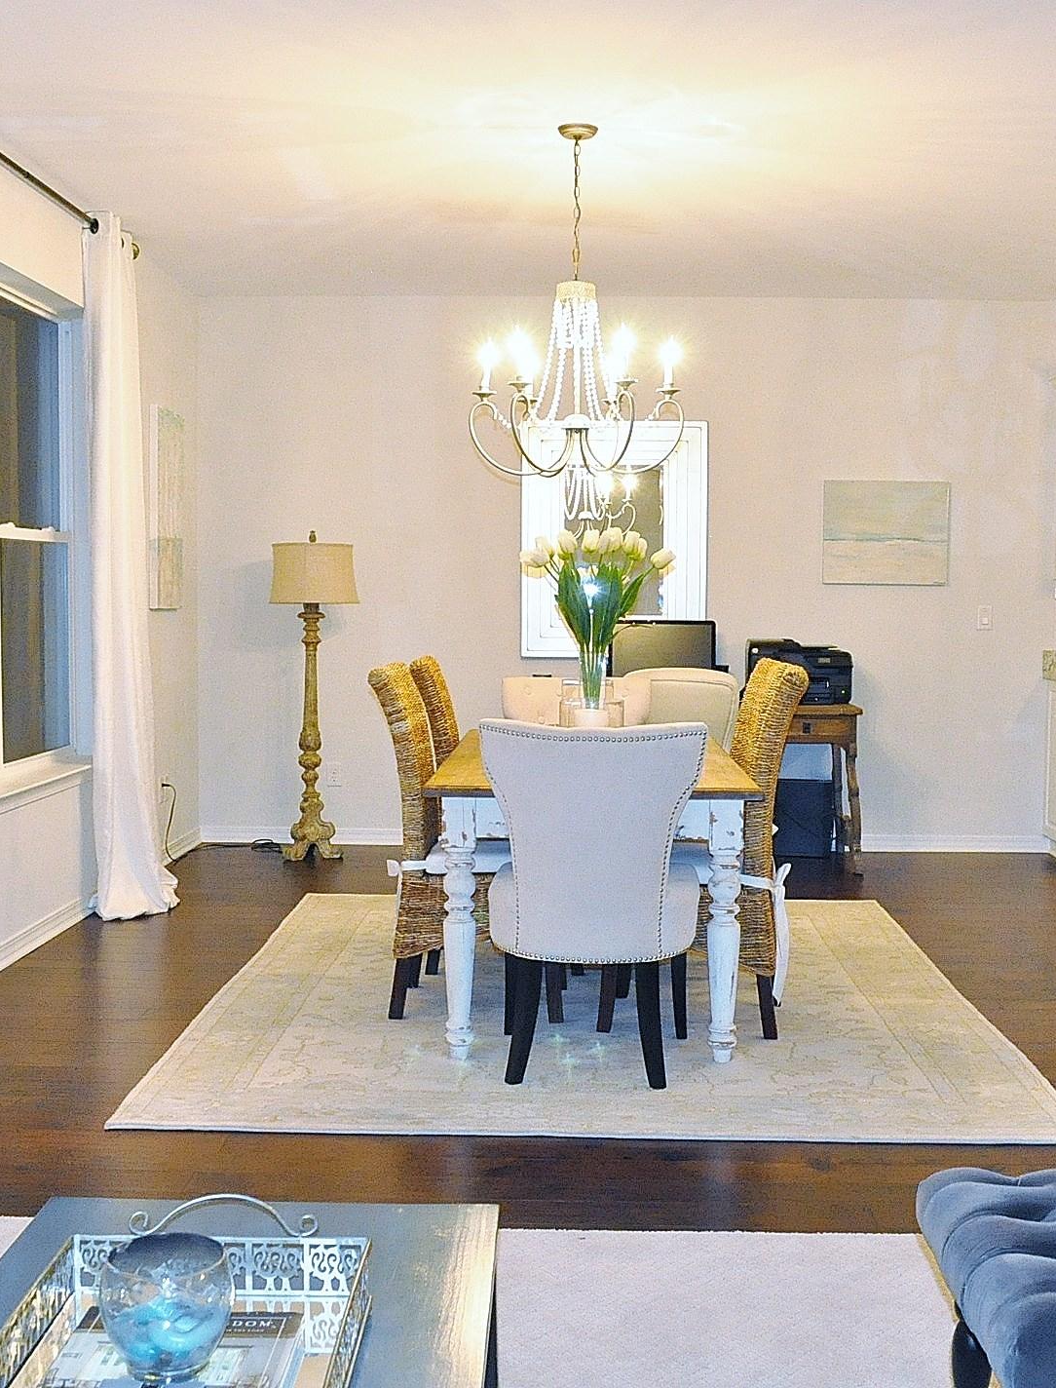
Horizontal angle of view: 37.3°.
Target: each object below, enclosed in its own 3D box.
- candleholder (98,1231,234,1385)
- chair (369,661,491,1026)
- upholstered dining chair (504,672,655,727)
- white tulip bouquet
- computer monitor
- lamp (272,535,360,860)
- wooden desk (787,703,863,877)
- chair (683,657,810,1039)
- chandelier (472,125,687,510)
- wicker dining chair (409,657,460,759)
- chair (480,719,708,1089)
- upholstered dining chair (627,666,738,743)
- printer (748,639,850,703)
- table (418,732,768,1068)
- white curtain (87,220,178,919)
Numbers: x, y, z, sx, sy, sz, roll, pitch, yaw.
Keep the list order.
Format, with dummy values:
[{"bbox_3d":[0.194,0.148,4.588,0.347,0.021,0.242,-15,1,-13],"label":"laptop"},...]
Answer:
[{"bbox_3d":[-0.381,0.652,1.654,0.145,0.120,0.145,0,4,0],"label":"candleholder"},{"bbox_3d":[-0.171,0.437,4.905,0.610,1.070,0.470,0,4,2],"label":"chair"},{"bbox_3d":[0.187,0.423,6.067,0.590,0.975,0.620,0,4,2],"label":"upholstered dining chair"},{"bbox_3d":[0.226,-0.200,5.113,0.500,0.690,0.450,0,4,2],"label":"white tulip bouquet"},{"bbox_3d":[0.647,-0.154,7.509,0.530,0.390,0.180,0,4,2],"label":"computer monitor"},{"bbox_3d":[-1.049,0.010,7.673,0.440,1.590,0.440,1,4,2],"label":"lamp"},{"bbox_3d":[1.280,0.431,7.521,0.550,0.765,0.570,0,4,2],"label":"wooden desk"},{"bbox_3d":[0.517,0.447,4.813,0.610,1.090,0.480,1,4,2],"label":"chair"},{"bbox_3d":[0.160,-1.234,4.998,0.700,1.100,0.700,0,4,2],"label":"chandelier"},{"bbox_3d":[-0.094,0.411,5.483,0.610,1.070,0.460,0,4,2],"label":"wicker dining chair"},{"bbox_3d":[0.182,0.533,4.365,0.590,0.975,0.620,0,4,2],"label":"chair"},{"bbox_3d":[0.709,0.369,7.067,0.510,0.980,0.600,2,4,20],"label":"upholstered dining chair"},{"bbox_3d":[1.296,-0.115,7.590,0.460,0.315,0.400,1,4,2],"label":"printer"},{"bbox_3d":[0.208,0.585,5.202,0.930,0.770,1.820,1,4,2],"label":"table"},{"bbox_3d":[-1.625,-0.490,6.377,0.230,2.730,0.640,1,4,2],"label":"white curtain"}]

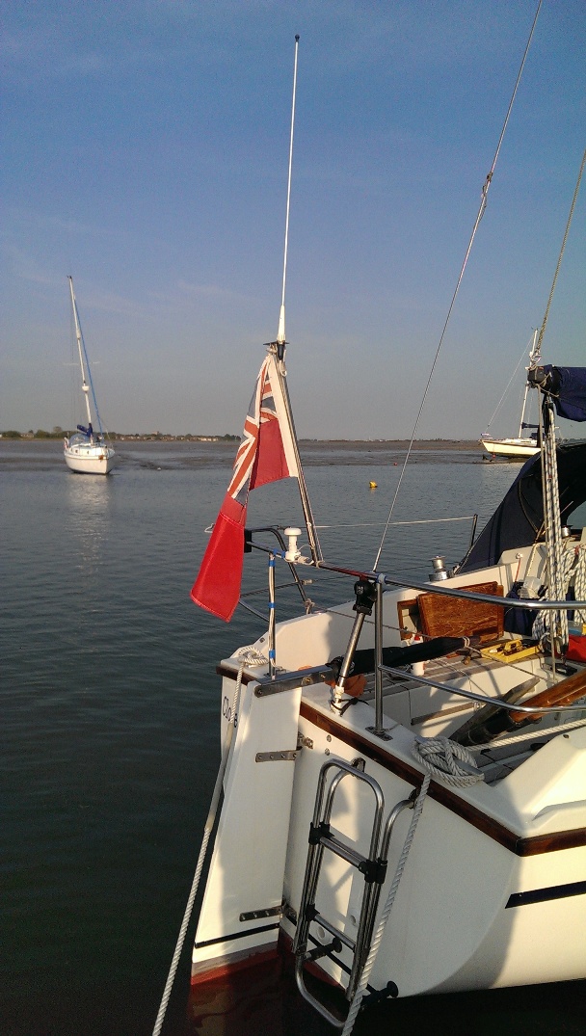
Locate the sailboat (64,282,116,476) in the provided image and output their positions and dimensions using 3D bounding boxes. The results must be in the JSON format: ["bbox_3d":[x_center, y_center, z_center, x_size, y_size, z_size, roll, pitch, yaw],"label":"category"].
[{"bbox_3d":[-13.289,-8.694,47.790,2.750,11.900,8.500,-8,9,-29],"label":"sailboat"}]

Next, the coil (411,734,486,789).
[{"bbox_3d":[0.479,0.750,2.388,0.160,0.075,0.240,-4,7,-34],"label":"coil"}]

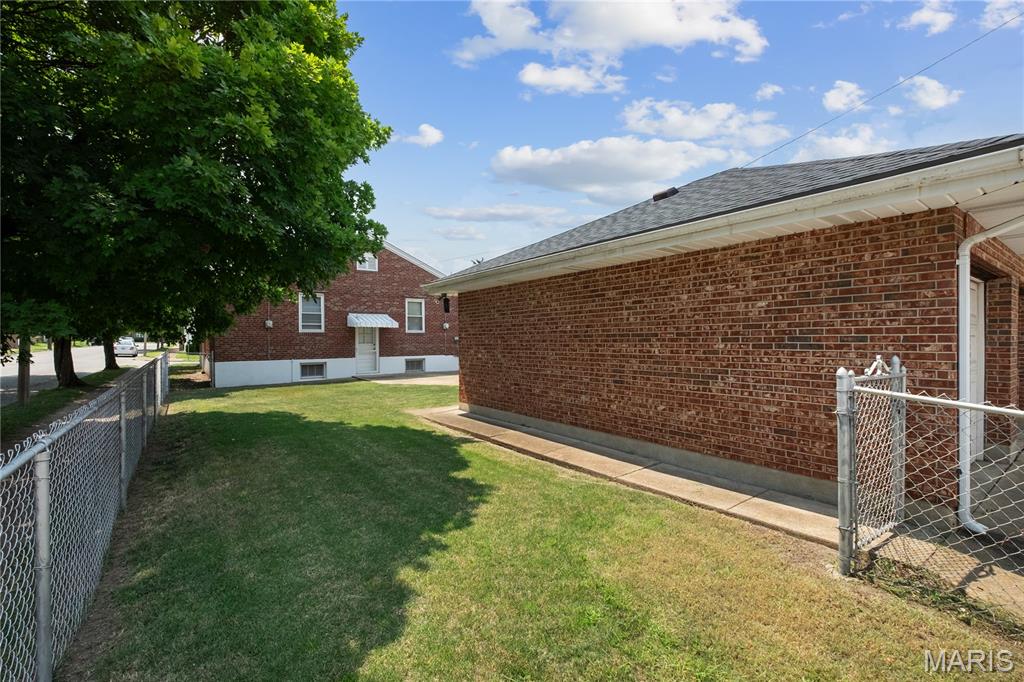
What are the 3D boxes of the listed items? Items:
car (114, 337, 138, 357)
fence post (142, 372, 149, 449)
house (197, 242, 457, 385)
[{"bbox_3d":[-41.900,0.850,46.350,1.810,1.570,4.600,0,0,-37],"label":"car"},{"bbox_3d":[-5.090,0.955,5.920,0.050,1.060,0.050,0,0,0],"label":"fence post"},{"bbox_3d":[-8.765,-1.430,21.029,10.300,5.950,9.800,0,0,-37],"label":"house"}]

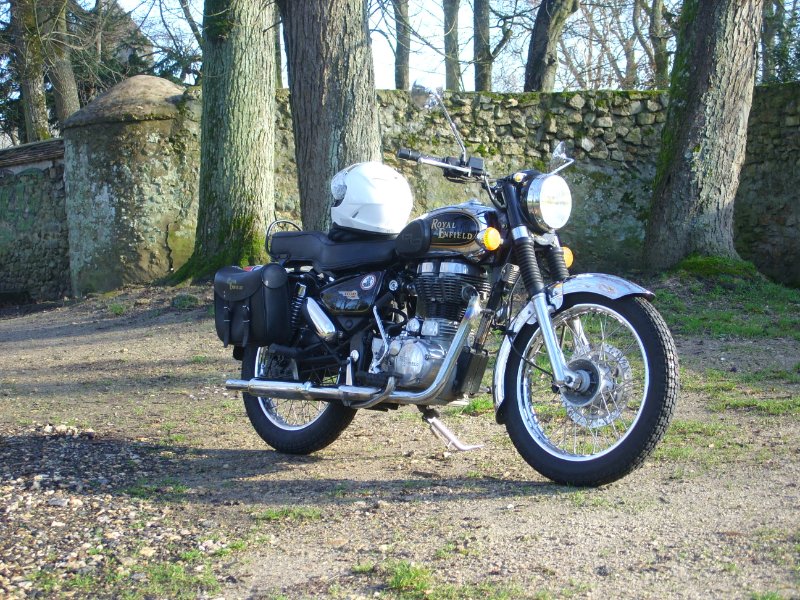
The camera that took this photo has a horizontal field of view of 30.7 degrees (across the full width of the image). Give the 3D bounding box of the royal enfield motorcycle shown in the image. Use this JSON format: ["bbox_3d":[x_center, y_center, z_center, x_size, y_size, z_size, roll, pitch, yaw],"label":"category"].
[{"bbox_3d":[0.111,-0.033,5.265,2.145,1.260,0.850,0,-8,44],"label":"royal enfield motorcycle"}]

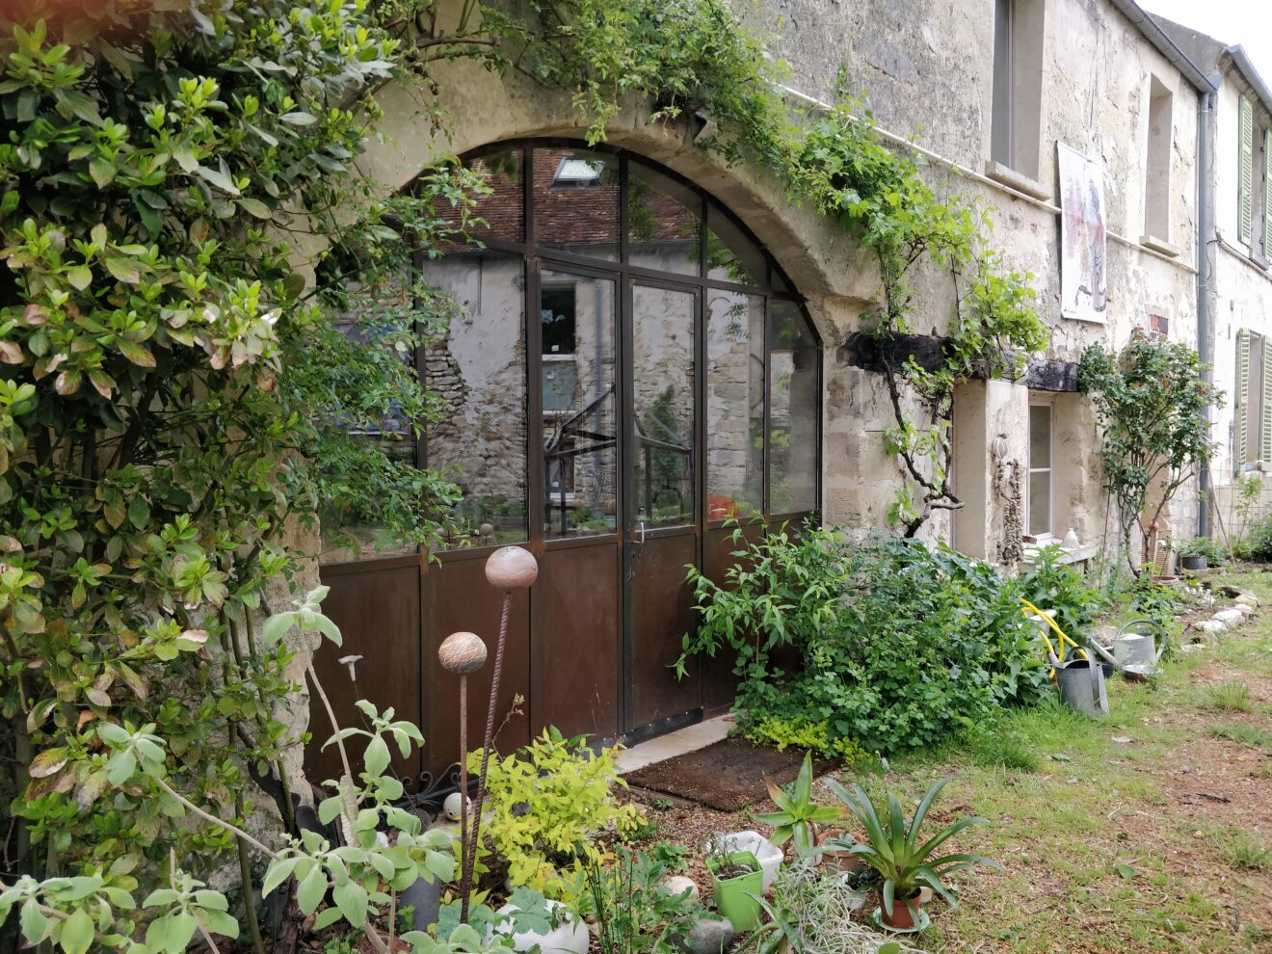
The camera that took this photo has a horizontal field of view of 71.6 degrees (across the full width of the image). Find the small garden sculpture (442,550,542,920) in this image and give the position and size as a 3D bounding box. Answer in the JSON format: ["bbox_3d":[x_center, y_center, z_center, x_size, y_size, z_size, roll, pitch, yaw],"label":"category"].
[{"bbox_3d":[-0.414,0.768,2.500,0.280,1.130,0.190,0,3,0],"label":"small garden sculpture"}]

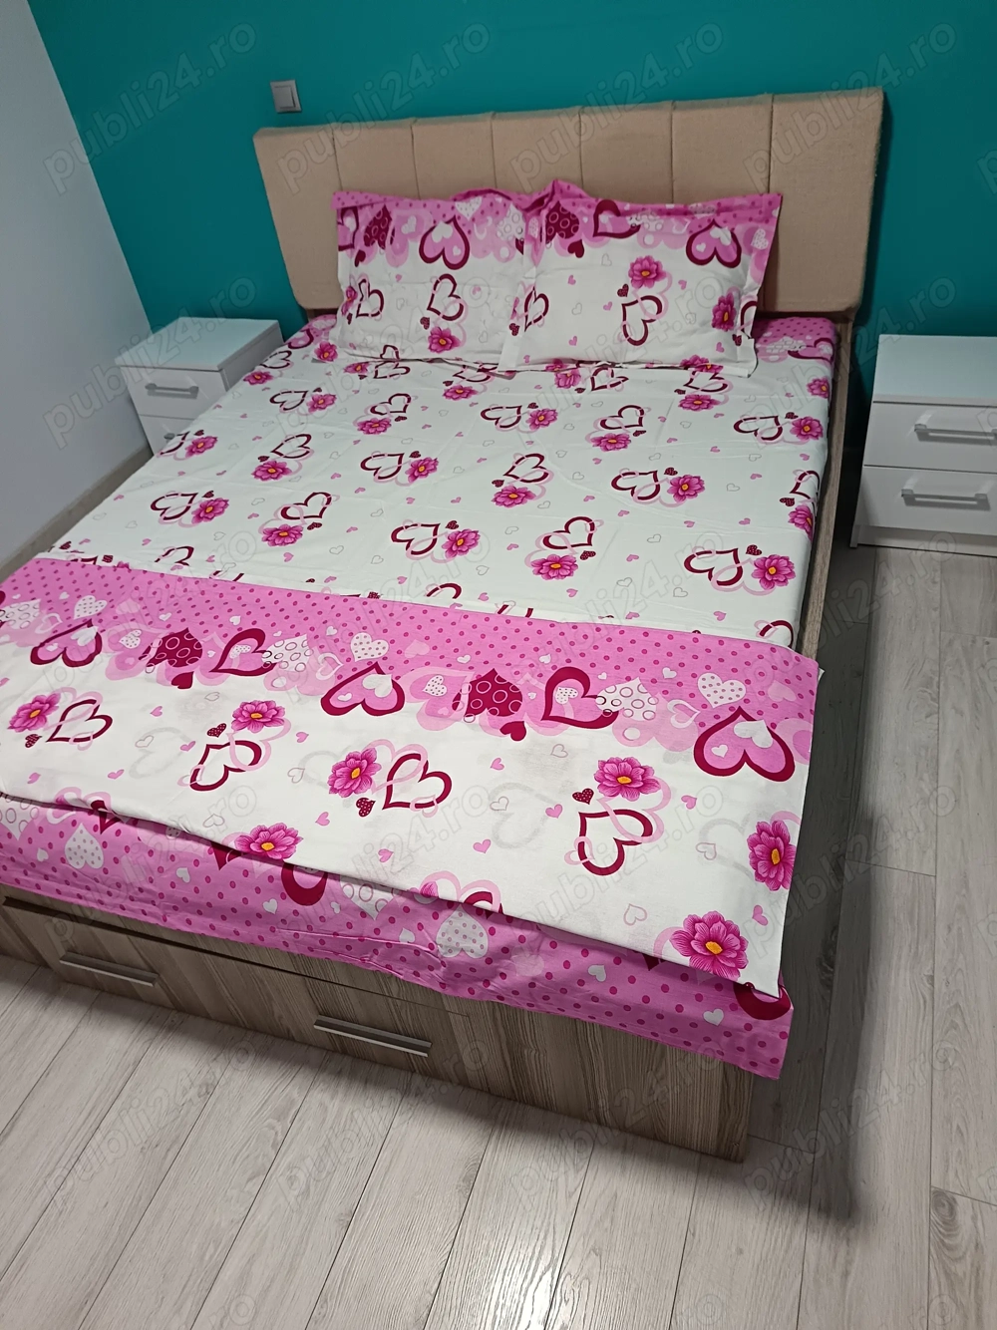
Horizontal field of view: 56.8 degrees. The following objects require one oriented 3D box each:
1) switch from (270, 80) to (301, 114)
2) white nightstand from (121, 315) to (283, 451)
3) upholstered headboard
[{"bbox_3d":[-0.621,-1.663,2.697,0.082,0.081,0.012,8,44,19],"label":"switch"},{"bbox_3d":[-0.976,-0.913,3.212,0.413,0.443,0.366,10,45,21],"label":"white nightstand"},{"bbox_3d":[0.126,-1.233,2.538,1.675,0.505,0.061,8,44,19],"label":"upholstered headboard"}]

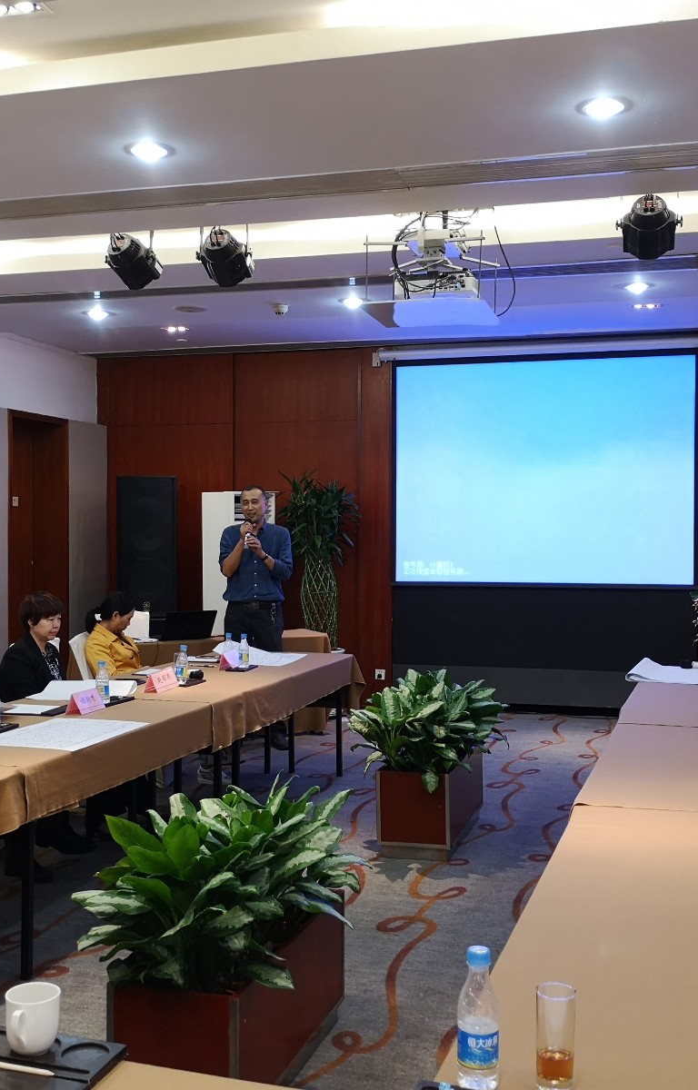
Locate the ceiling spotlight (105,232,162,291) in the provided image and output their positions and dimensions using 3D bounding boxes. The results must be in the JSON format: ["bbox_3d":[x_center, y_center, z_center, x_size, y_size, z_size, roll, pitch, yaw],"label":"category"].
[{"bbox_3d":[-1.167,-1.537,6.150,0.310,0.270,0.280,0,-25,15],"label":"ceiling spotlight"}]

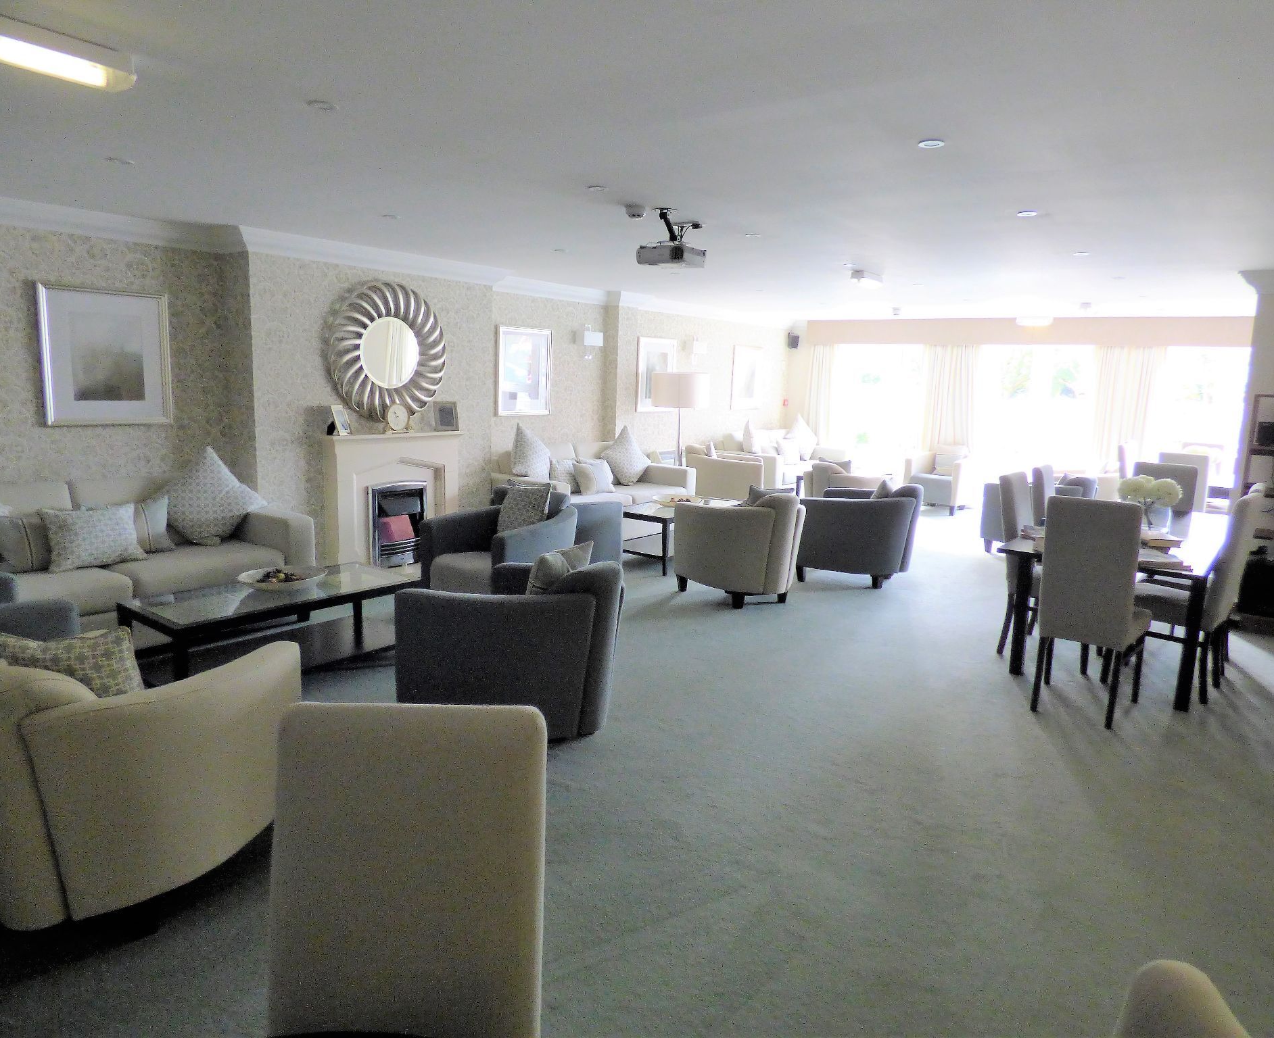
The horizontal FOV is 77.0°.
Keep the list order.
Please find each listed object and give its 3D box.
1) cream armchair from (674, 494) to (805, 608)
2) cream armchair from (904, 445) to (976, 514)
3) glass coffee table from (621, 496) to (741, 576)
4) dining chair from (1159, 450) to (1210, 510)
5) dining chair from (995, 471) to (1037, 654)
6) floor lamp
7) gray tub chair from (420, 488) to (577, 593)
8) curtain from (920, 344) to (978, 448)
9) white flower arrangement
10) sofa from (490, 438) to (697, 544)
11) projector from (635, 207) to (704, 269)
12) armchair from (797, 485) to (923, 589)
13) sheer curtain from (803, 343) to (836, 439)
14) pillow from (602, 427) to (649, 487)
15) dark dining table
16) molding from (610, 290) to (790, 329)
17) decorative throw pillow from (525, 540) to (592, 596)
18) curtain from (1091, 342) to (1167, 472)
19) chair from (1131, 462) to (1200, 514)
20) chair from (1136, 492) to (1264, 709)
[{"bbox_3d":[0.751,0.200,5.752,0.731,0.790,0.751,-4,12,-32],"label":"cream armchair"},{"bbox_3d":[3.952,-0.543,10.465,0.691,0.839,0.760,10,12,35],"label":"cream armchair"},{"bbox_3d":[0.347,0.112,7.044,0.622,0.474,1.185,10,12,35],"label":"glass coffee table"},{"bbox_3d":[5.153,-0.079,7.627,0.430,1.060,0.590,10,12,37],"label":"dining chair"},{"bbox_3d":[2.547,0.309,4.837,0.570,1.060,0.430,10,13,40],"label":"dining chair"},{"bbox_3d":[0.467,-0.863,9.330,0.670,1.710,0.670,2,10,0],"label":"floor lamp"},{"bbox_3d":[-0.854,0.268,5.016,0.721,0.790,0.780,7,11,24],"label":"gray tub chair"},{"bbox_3d":[4.196,-1.304,10.926,0.691,2.173,0.148,11,13,38],"label":"curtain"},{"bbox_3d":[3.323,-0.101,5.177,0.400,0.370,0.320,10,12,37],"label":"white flower arrangement"},{"bbox_3d":[-0.396,-0.269,7.879,0.889,0.869,2.034,11,13,38],"label":"sofa"},{"bbox_3d":[0.211,-1.621,4.665,0.300,0.300,0.230,10,12,37],"label":"projector"},{"bbox_3d":[1.808,0.103,6.628,0.820,0.810,0.780,8,11,32],"label":"armchair"},{"bbox_3d":[2.734,-1.575,12.103,0.425,2.173,0.138,11,13,38],"label":"sheer curtain"},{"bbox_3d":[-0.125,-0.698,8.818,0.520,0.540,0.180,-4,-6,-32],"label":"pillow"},{"bbox_3d":[3.239,0.431,5.253,0.918,0.711,2.568,10,13,37],"label":"dark dining table"},{"bbox_3d":[1.001,-2.632,10.244,0.140,0.160,4.019,10,12,37],"label":"molding"},{"bbox_3d":[-0.334,0.310,3.323,0.150,0.400,0.420,24,19,25],"label":"decorative throw pillow"},{"bbox_3d":[5.633,-0.922,9.380,0.740,2.150,0.180,10,12,37],"label":"curtain"},{"bbox_3d":[3.984,0.114,6.177,0.434,1.067,0.573,11,13,38],"label":"chair"},{"bbox_3d":[2.949,0.389,4.390,0.593,1.076,0.444,10,13,37],"label":"chair"}]

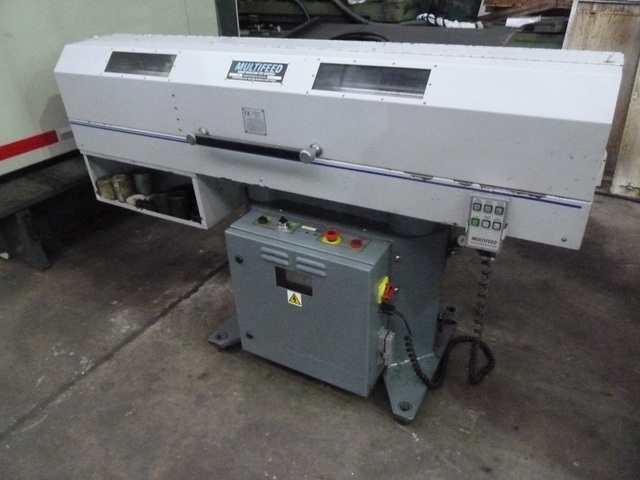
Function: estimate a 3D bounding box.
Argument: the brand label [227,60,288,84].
[{"bbox_3d":[-0.183,-0.485,1.337,0.194,0.063,0.004,13,-8,24],"label":"brand label"}]

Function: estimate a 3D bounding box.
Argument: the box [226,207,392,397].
[{"bbox_3d":[-0.038,0.210,1.562,0.505,0.516,0.153,14,34,25],"label":"box"}]

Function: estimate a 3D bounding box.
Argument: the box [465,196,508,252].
[{"bbox_3d":[0.417,-0.048,1.147,0.082,0.140,0.045,13,34,24],"label":"box"}]

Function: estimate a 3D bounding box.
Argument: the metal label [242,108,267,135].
[{"bbox_3d":[-0.195,-0.351,1.374,0.077,0.073,0.004,13,34,24],"label":"metal label"}]

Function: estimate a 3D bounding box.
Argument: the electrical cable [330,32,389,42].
[{"bbox_3d":[0.239,-1.218,2.800,0.400,0.060,0.380,14,34,25],"label":"electrical cable"}]

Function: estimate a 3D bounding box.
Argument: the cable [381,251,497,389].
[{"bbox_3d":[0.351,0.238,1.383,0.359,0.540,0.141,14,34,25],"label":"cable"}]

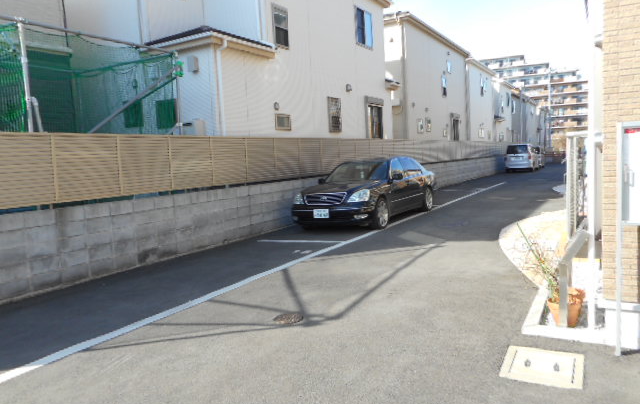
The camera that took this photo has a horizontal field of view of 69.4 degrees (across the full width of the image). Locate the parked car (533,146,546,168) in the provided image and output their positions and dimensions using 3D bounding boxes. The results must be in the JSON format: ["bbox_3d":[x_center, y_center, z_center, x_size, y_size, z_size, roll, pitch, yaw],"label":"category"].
[{"bbox_3d":[17.067,-3.516,36.887,1.650,1.660,4.200,0,6,32],"label":"parked car"}]

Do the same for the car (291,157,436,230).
[{"bbox_3d":[1.342,-0.348,11.412,1.850,1.470,4.950,0,6,32],"label":"car"}]

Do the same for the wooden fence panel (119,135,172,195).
[{"bbox_3d":[-2.765,-0.603,7.417,0.050,0.895,1.000,0,6,32],"label":"wooden fence panel"}]

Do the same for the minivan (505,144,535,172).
[{"bbox_3d":[14.227,-3.101,32.280,1.690,1.830,4.550,0,6,32],"label":"minivan"}]

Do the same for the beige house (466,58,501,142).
[{"bbox_3d":[7.730,-5.987,32.251,7.500,7.300,7.050,0,6,32],"label":"beige house"}]

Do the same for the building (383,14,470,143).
[{"bbox_3d":[3.128,-4.877,24.565,7.350,7.000,10.100,0,6,32],"label":"building"}]

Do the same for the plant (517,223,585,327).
[{"bbox_3d":[2.015,0.594,3.993,0.440,0.810,0.430,0,6,32],"label":"plant"}]

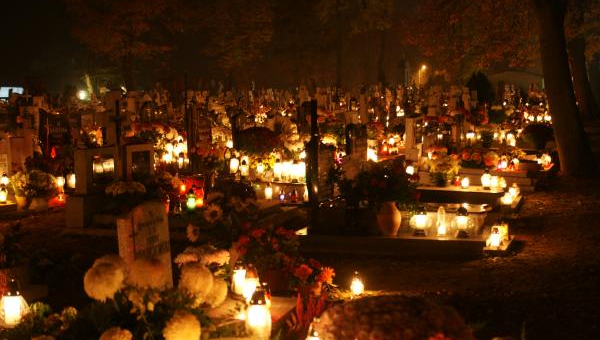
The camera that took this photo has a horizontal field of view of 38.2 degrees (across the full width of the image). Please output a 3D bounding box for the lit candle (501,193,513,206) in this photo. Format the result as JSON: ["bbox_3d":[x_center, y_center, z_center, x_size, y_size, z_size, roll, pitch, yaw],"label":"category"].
[{"bbox_3d":[2.574,0.361,10.800,0.130,0.165,0.130,2,6,20],"label":"lit candle"}]

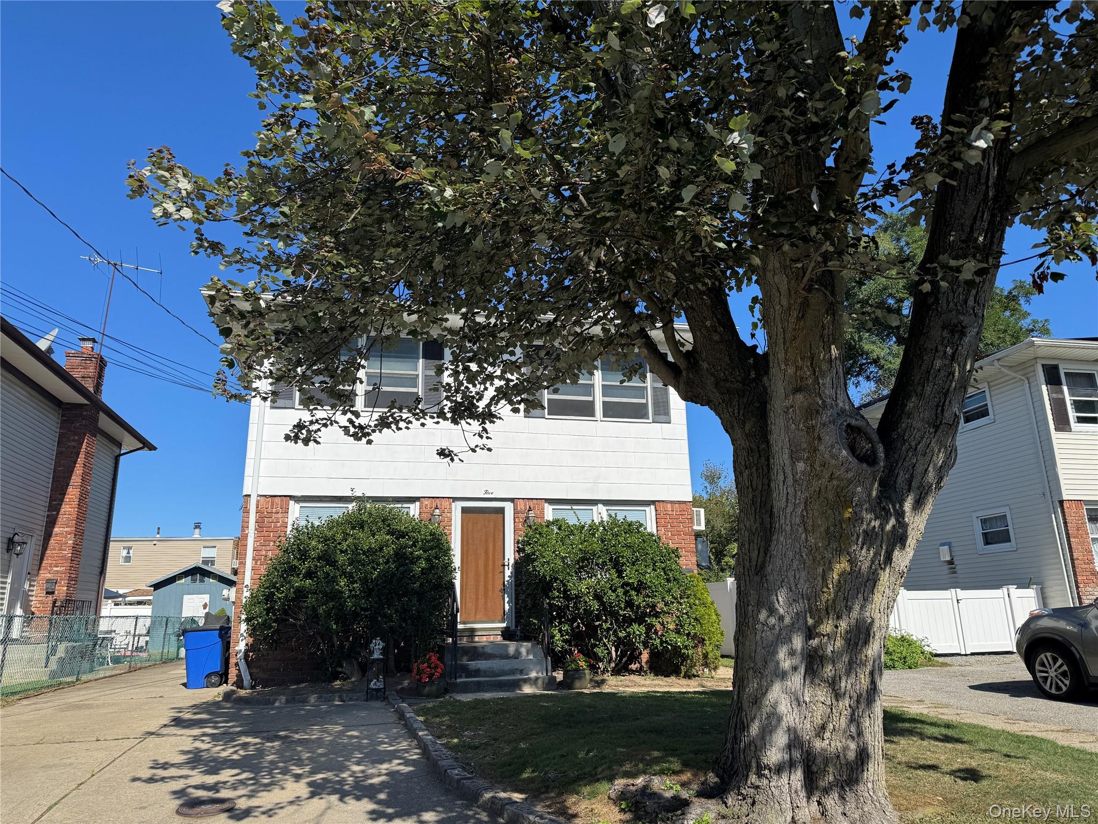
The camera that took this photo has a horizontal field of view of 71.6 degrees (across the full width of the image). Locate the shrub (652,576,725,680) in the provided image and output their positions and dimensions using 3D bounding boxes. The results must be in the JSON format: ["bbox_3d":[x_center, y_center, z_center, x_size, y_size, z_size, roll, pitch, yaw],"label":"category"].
[{"bbox_3d":[2.181,3.358,12.089,1.200,1.550,1.100,2,-15,-13],"label":"shrub"}]

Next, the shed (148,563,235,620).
[{"bbox_3d":[-11.442,6.450,25.090,2.830,2.790,2.900,2,-15,-13],"label":"shed"}]

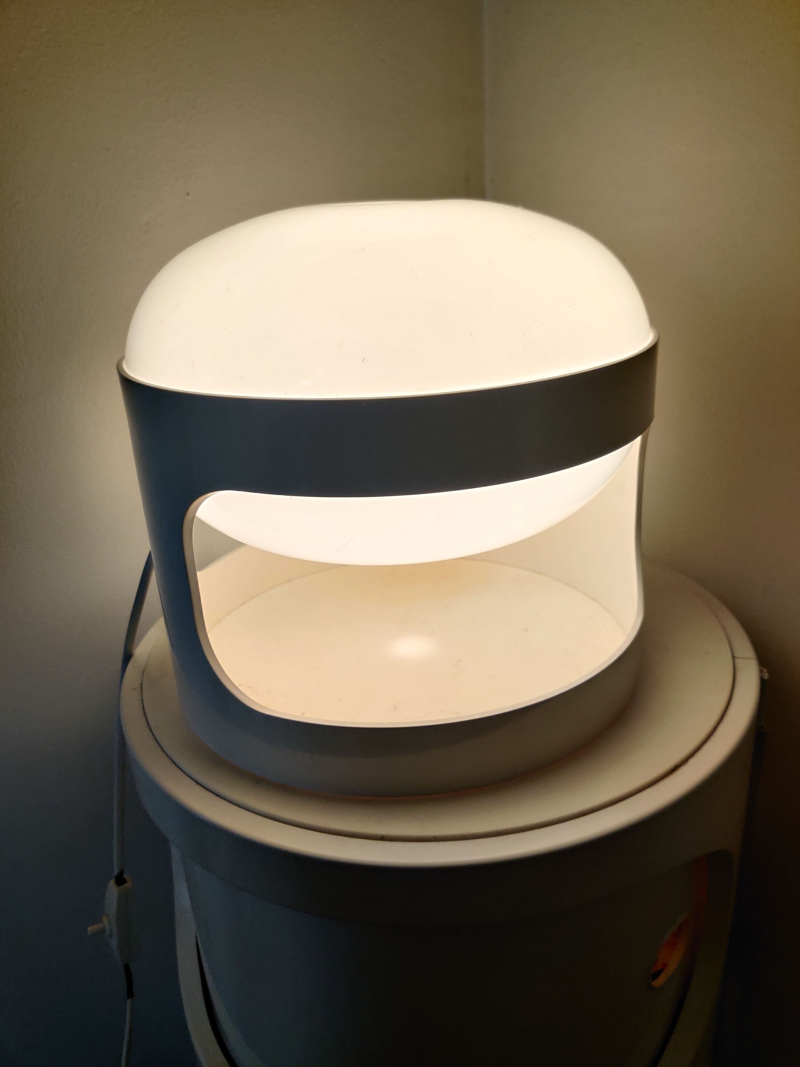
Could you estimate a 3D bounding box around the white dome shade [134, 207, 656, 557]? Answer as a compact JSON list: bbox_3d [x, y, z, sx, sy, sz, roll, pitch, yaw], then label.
[{"bbox_3d":[-0.004,-0.071,0.379,0.227,0.149,0.227,-4,23,0],"label":"white dome shade"}]

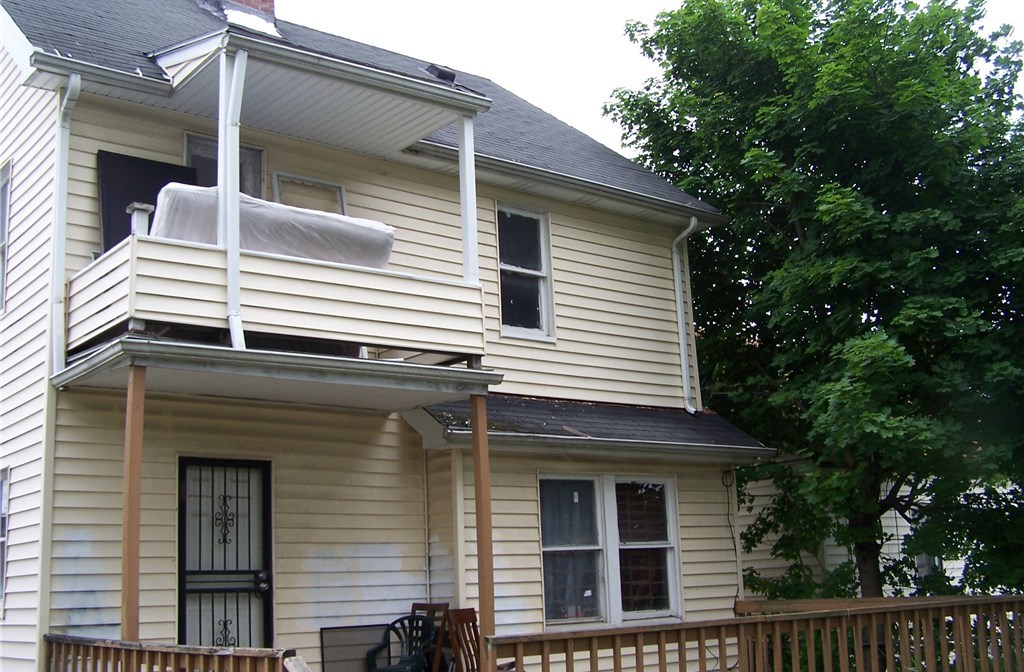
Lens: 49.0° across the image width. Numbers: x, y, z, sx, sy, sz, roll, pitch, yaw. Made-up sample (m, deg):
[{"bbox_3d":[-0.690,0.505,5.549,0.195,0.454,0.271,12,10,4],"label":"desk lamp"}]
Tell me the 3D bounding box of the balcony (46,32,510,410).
[{"bbox_3d":[-1.898,-0.862,9.448,3.250,2.760,1.630,7,-15,-37],"label":"balcony"}]

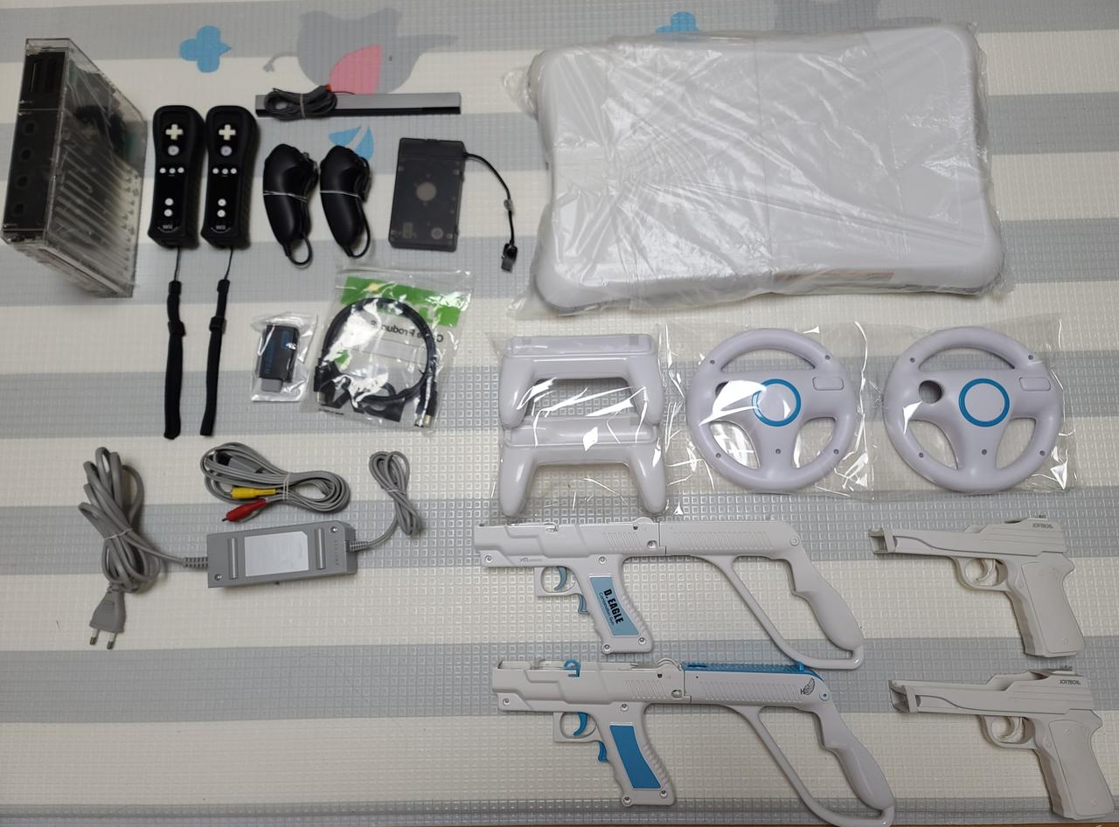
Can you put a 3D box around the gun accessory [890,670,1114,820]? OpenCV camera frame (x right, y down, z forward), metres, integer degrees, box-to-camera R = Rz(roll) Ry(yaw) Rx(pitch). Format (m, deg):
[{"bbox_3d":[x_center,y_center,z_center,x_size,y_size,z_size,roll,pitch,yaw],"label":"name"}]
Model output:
[{"bbox_3d":[0.448,0.329,0.821,0.209,0.043,0.147,2,81,1],"label":"gun accessory"}]

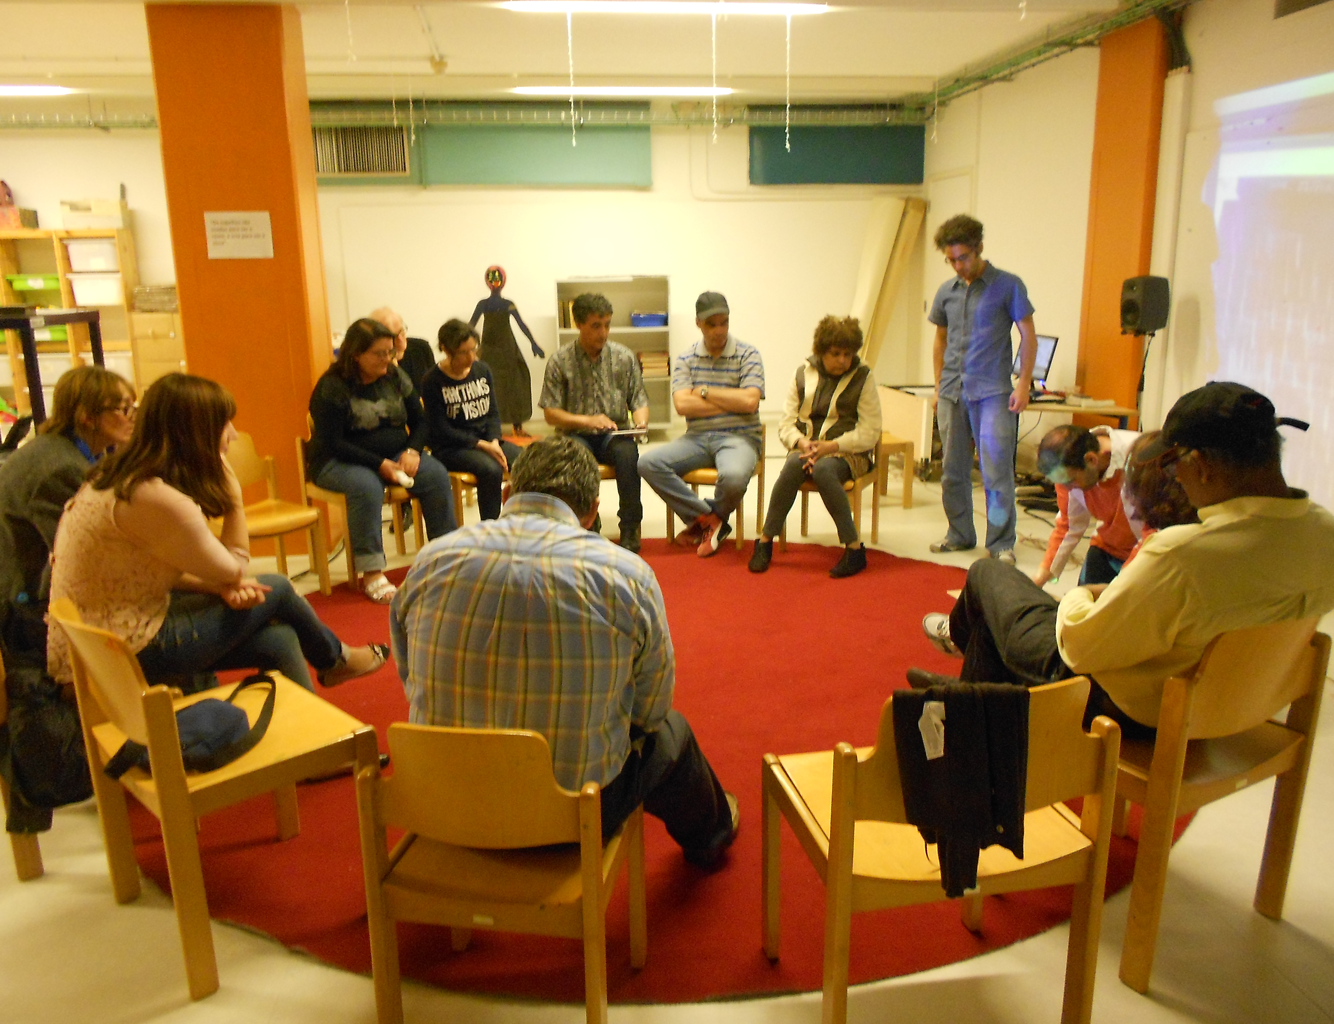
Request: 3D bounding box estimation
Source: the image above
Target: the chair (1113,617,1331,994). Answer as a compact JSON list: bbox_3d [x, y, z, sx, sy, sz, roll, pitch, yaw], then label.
[{"bbox_3d":[1.073,0.537,2.286,0.489,0.763,0.466,-7,15,-27],"label":"chair"}]

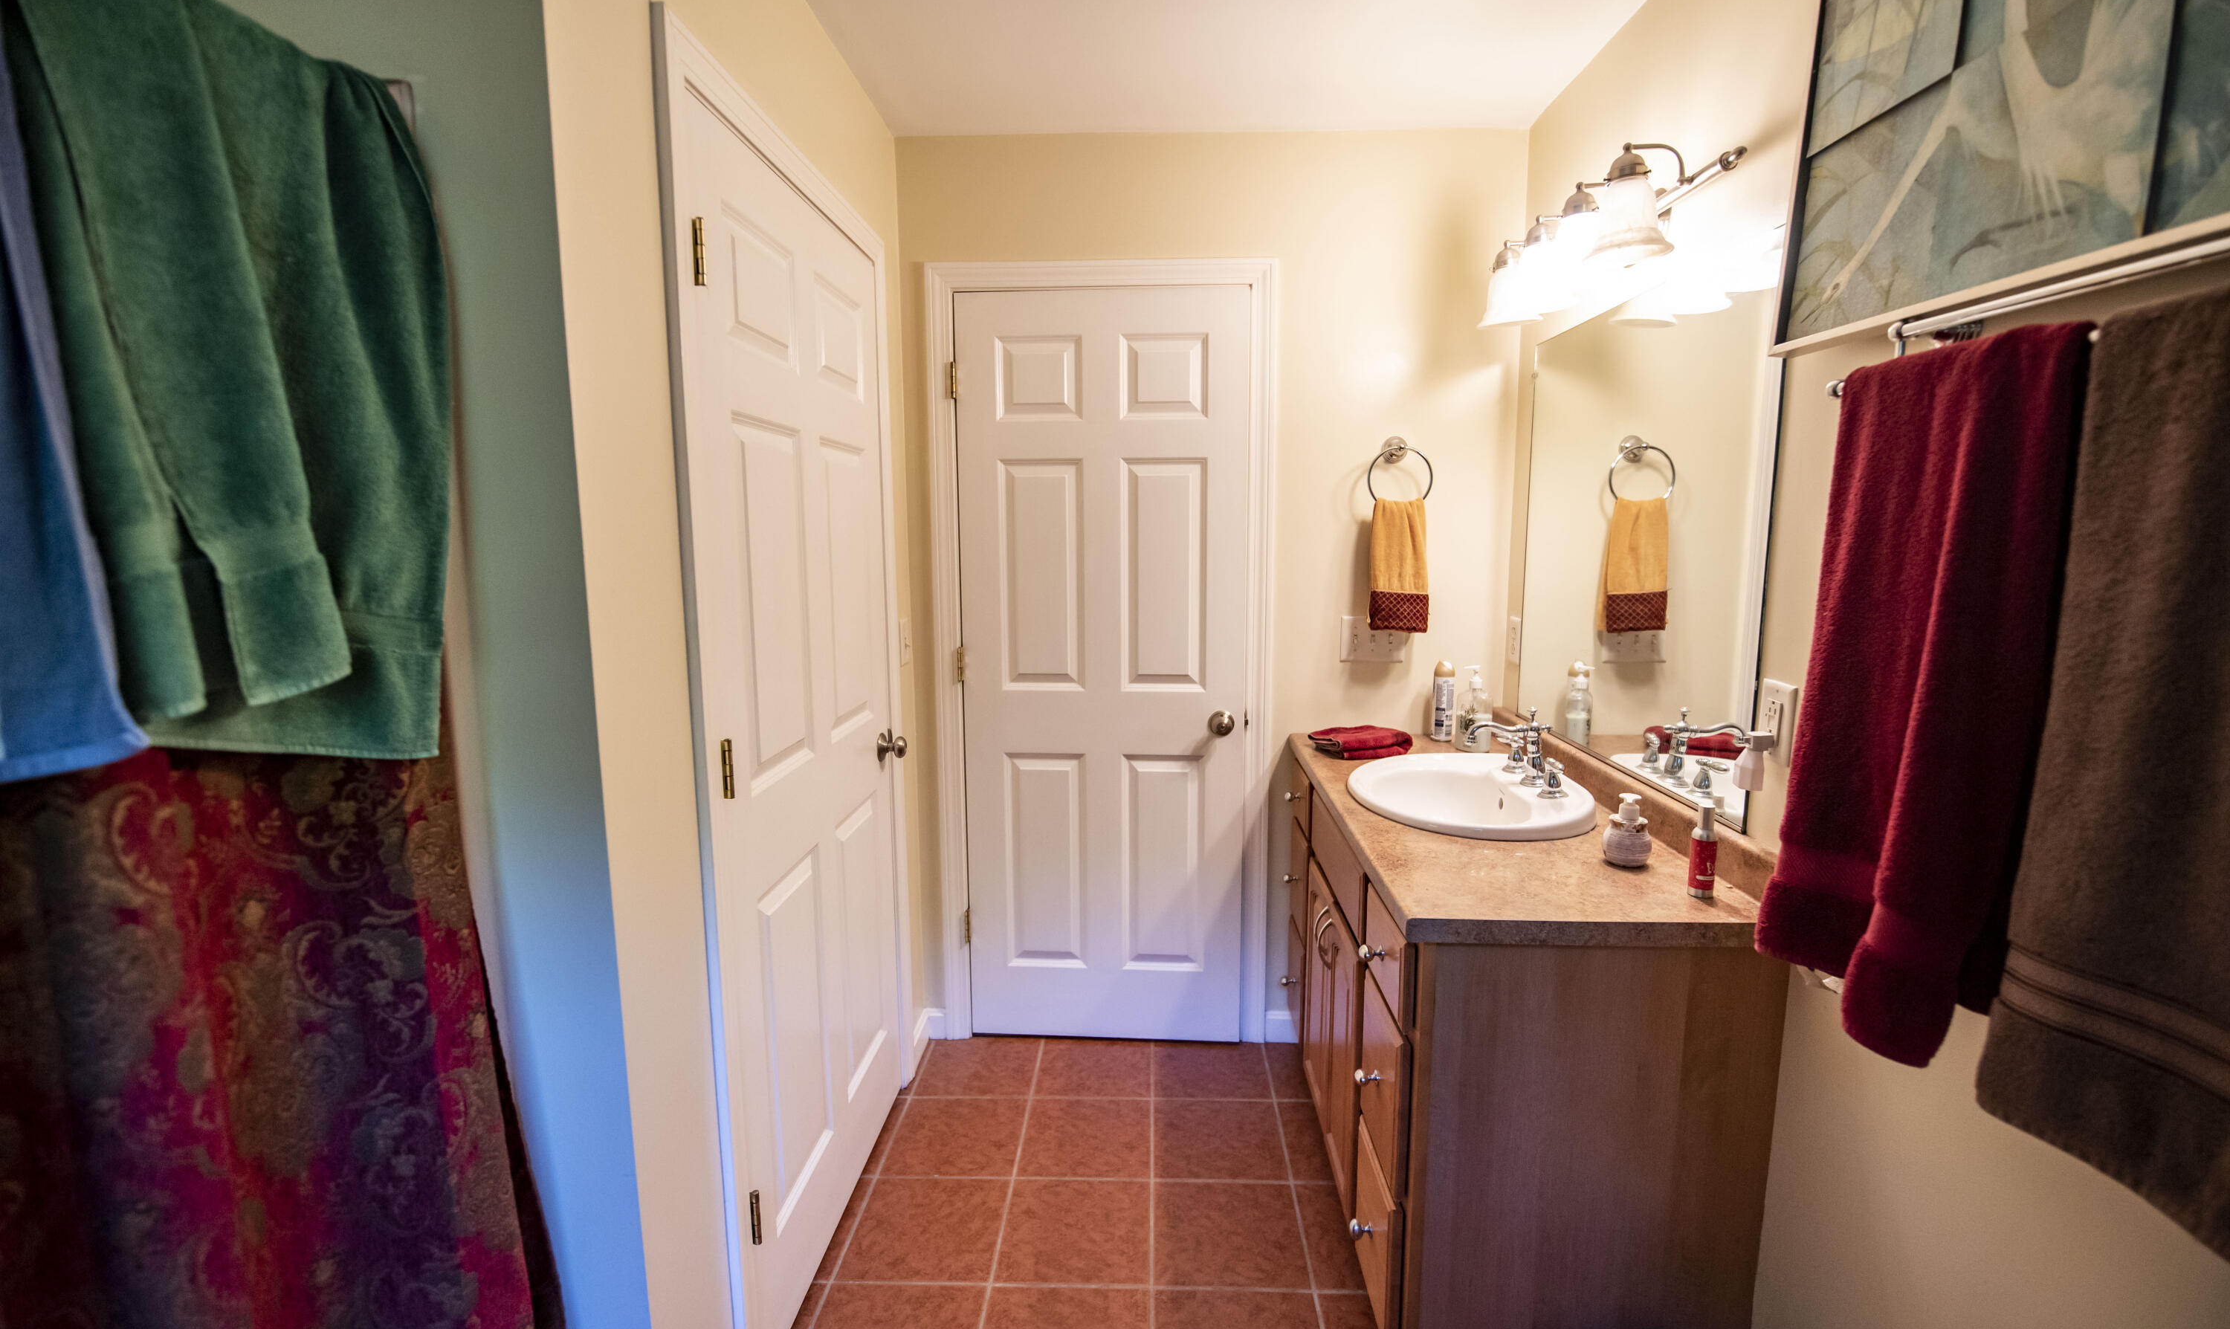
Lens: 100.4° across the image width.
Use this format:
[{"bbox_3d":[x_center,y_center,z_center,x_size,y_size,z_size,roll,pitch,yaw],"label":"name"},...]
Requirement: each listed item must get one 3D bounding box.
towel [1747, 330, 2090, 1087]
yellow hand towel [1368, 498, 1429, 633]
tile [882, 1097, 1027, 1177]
[{"bbox_3d":[0.812,0.030,0.970,0.110,0.690,0.295,0,8,2],"label":"towel"},{"bbox_3d":[0.723,-0.252,2.370,0.151,0.340,0.055,0,7,2],"label":"yellow hand towel"},{"bbox_3d":[-0.373,1.132,2.230,0.302,0.010,0.302,0,8,2],"label":"tile"}]

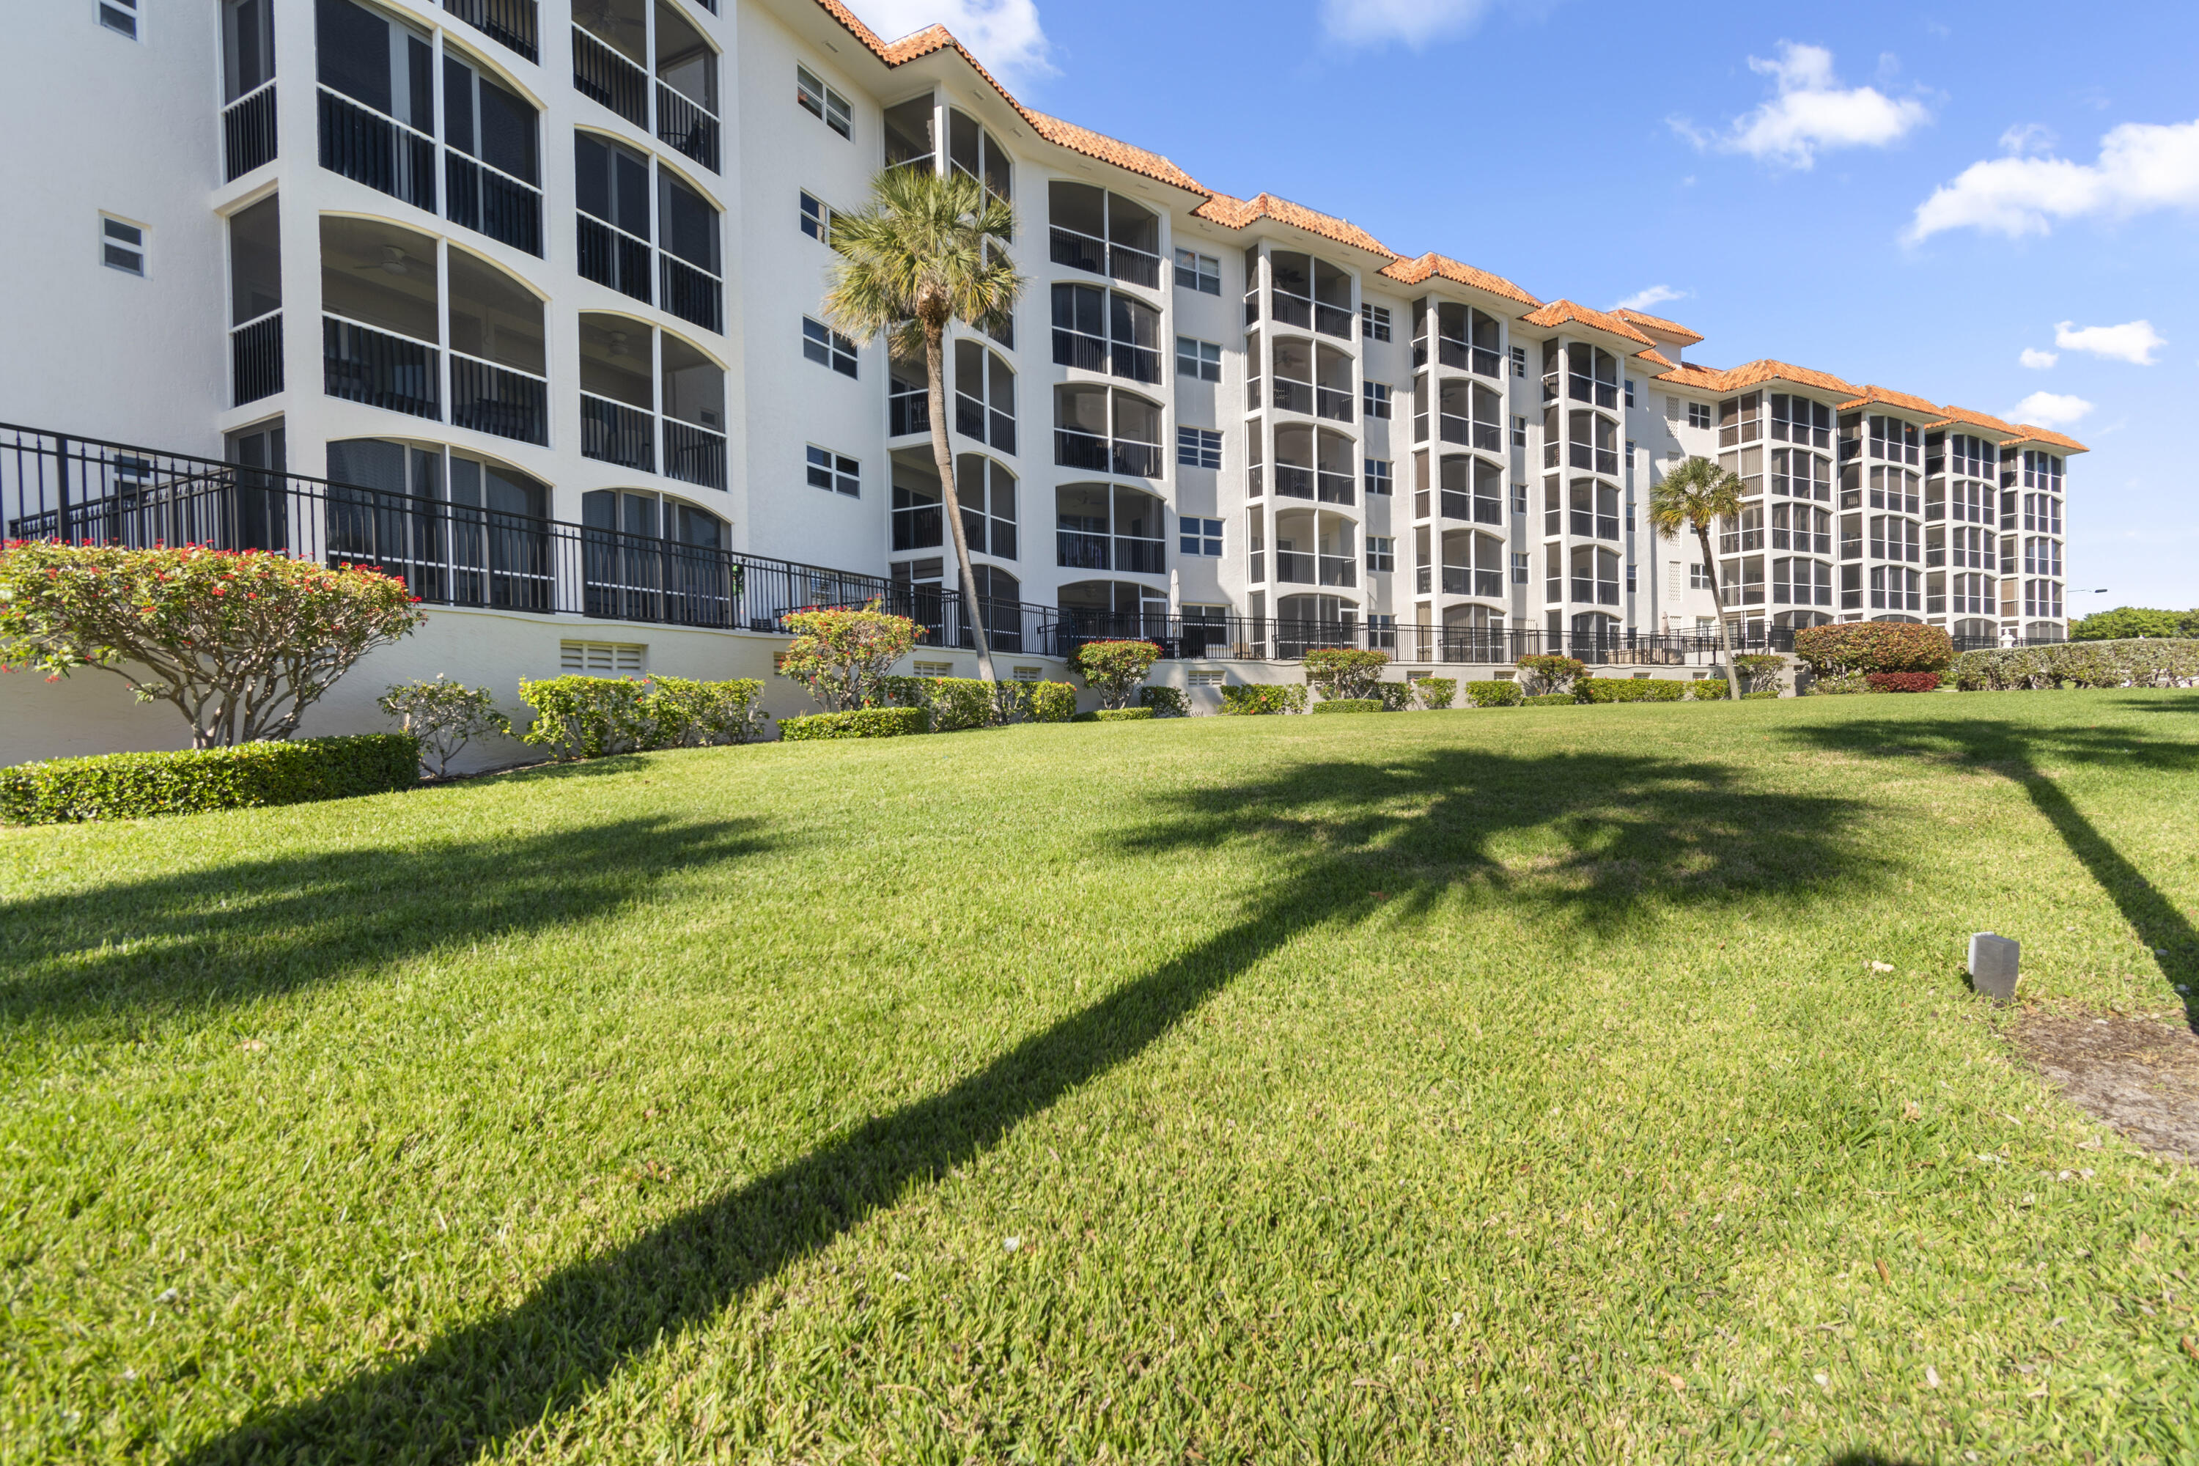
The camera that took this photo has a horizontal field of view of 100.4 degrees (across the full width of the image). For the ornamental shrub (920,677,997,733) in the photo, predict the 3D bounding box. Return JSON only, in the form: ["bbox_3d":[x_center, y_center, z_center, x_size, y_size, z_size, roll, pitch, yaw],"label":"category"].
[{"bbox_3d":[-2.531,-0.522,16.358,0.800,0.930,1.600,0,1,29],"label":"ornamental shrub"}]

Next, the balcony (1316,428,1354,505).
[{"bbox_3d":[8.155,-9.269,31.953,1.902,2.529,0.400,-2,1,-31],"label":"balcony"}]

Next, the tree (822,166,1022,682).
[{"bbox_3d":[-3.361,-5.377,17.320,3.600,10.460,3.700,-1,1,-11],"label":"tree"}]

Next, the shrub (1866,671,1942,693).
[{"bbox_3d":[29.856,-1.849,33.985,2.100,0.830,1.400,0,1,41],"label":"shrub"}]

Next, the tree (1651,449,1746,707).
[{"bbox_3d":[21.925,-5.672,33.600,3.000,8.950,3.000,-2,1,-31],"label":"tree"}]

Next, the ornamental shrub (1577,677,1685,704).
[{"bbox_3d":[17.984,-1.395,30.988,4.300,0.870,1.100,-2,1,-31],"label":"ornamental shrub"}]

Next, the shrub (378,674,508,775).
[{"bbox_3d":[-6.716,-0.079,9.400,0.950,1.020,1.100,-1,1,29],"label":"shrub"}]

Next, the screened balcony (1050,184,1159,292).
[{"bbox_3d":[0.163,-14.718,27.032,3.796,2.497,0.200,-2,1,-31],"label":"screened balcony"}]

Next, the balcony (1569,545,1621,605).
[{"bbox_3d":[19.965,-6.444,37.907,3.379,2.448,1.500,-2,1,-31],"label":"balcony"}]

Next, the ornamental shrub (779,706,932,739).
[{"bbox_3d":[-3.601,-0.126,13.478,2.100,0.480,0.700,-1,1,-20],"label":"ornamental shrub"}]

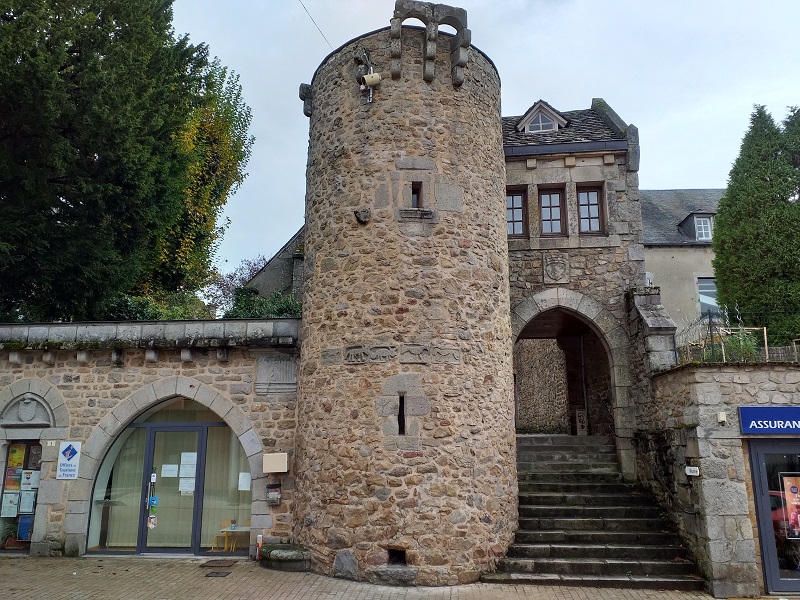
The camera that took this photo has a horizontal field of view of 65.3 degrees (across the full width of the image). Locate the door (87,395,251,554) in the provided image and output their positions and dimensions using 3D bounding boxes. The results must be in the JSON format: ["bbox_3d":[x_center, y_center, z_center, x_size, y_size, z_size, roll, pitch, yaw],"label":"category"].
[{"bbox_3d":[-4.028,3.081,11.063,2.970,2.715,0.110,-2,-13,6],"label":"door"}]

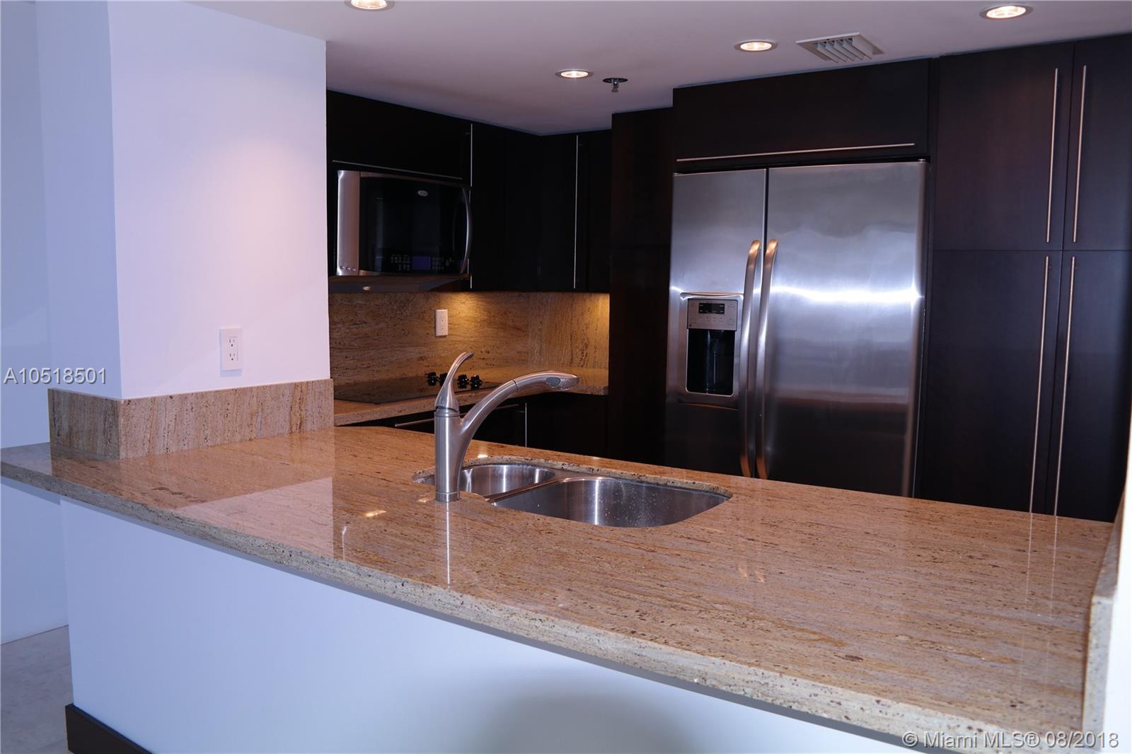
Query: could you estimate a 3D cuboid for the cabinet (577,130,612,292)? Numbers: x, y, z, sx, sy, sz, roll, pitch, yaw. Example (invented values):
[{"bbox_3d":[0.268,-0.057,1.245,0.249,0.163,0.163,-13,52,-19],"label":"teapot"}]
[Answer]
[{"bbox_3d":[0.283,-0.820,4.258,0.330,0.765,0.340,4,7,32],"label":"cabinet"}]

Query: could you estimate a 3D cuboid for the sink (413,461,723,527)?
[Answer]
[{"bbox_3d":[-0.018,0.370,1.963,0.760,0.220,0.470,4,7,32],"label":"sink"}]

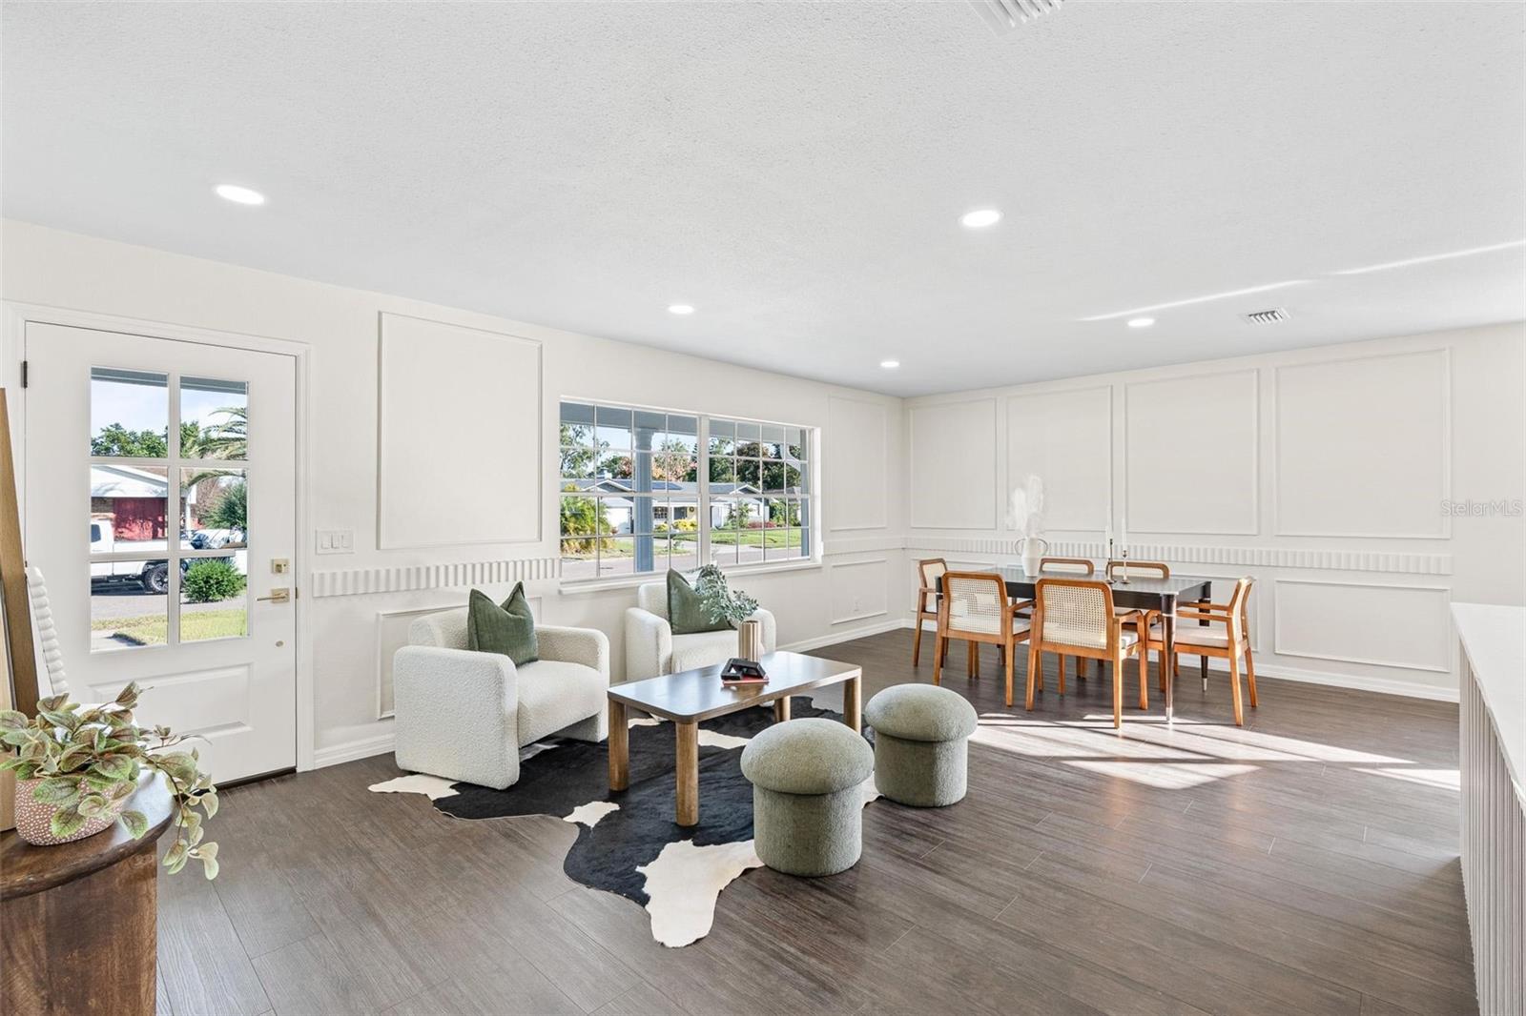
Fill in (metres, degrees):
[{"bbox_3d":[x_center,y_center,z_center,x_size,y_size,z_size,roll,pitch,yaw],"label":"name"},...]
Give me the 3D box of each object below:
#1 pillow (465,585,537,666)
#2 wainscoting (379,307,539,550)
[{"bbox_3d":[-1.399,0.646,3.664,0.160,0.450,0.430,-15,-6,24],"label":"pillow"},{"bbox_3d":[-1.703,-0.409,3.923,0.020,1.265,0.935,0,0,44],"label":"wainscoting"}]

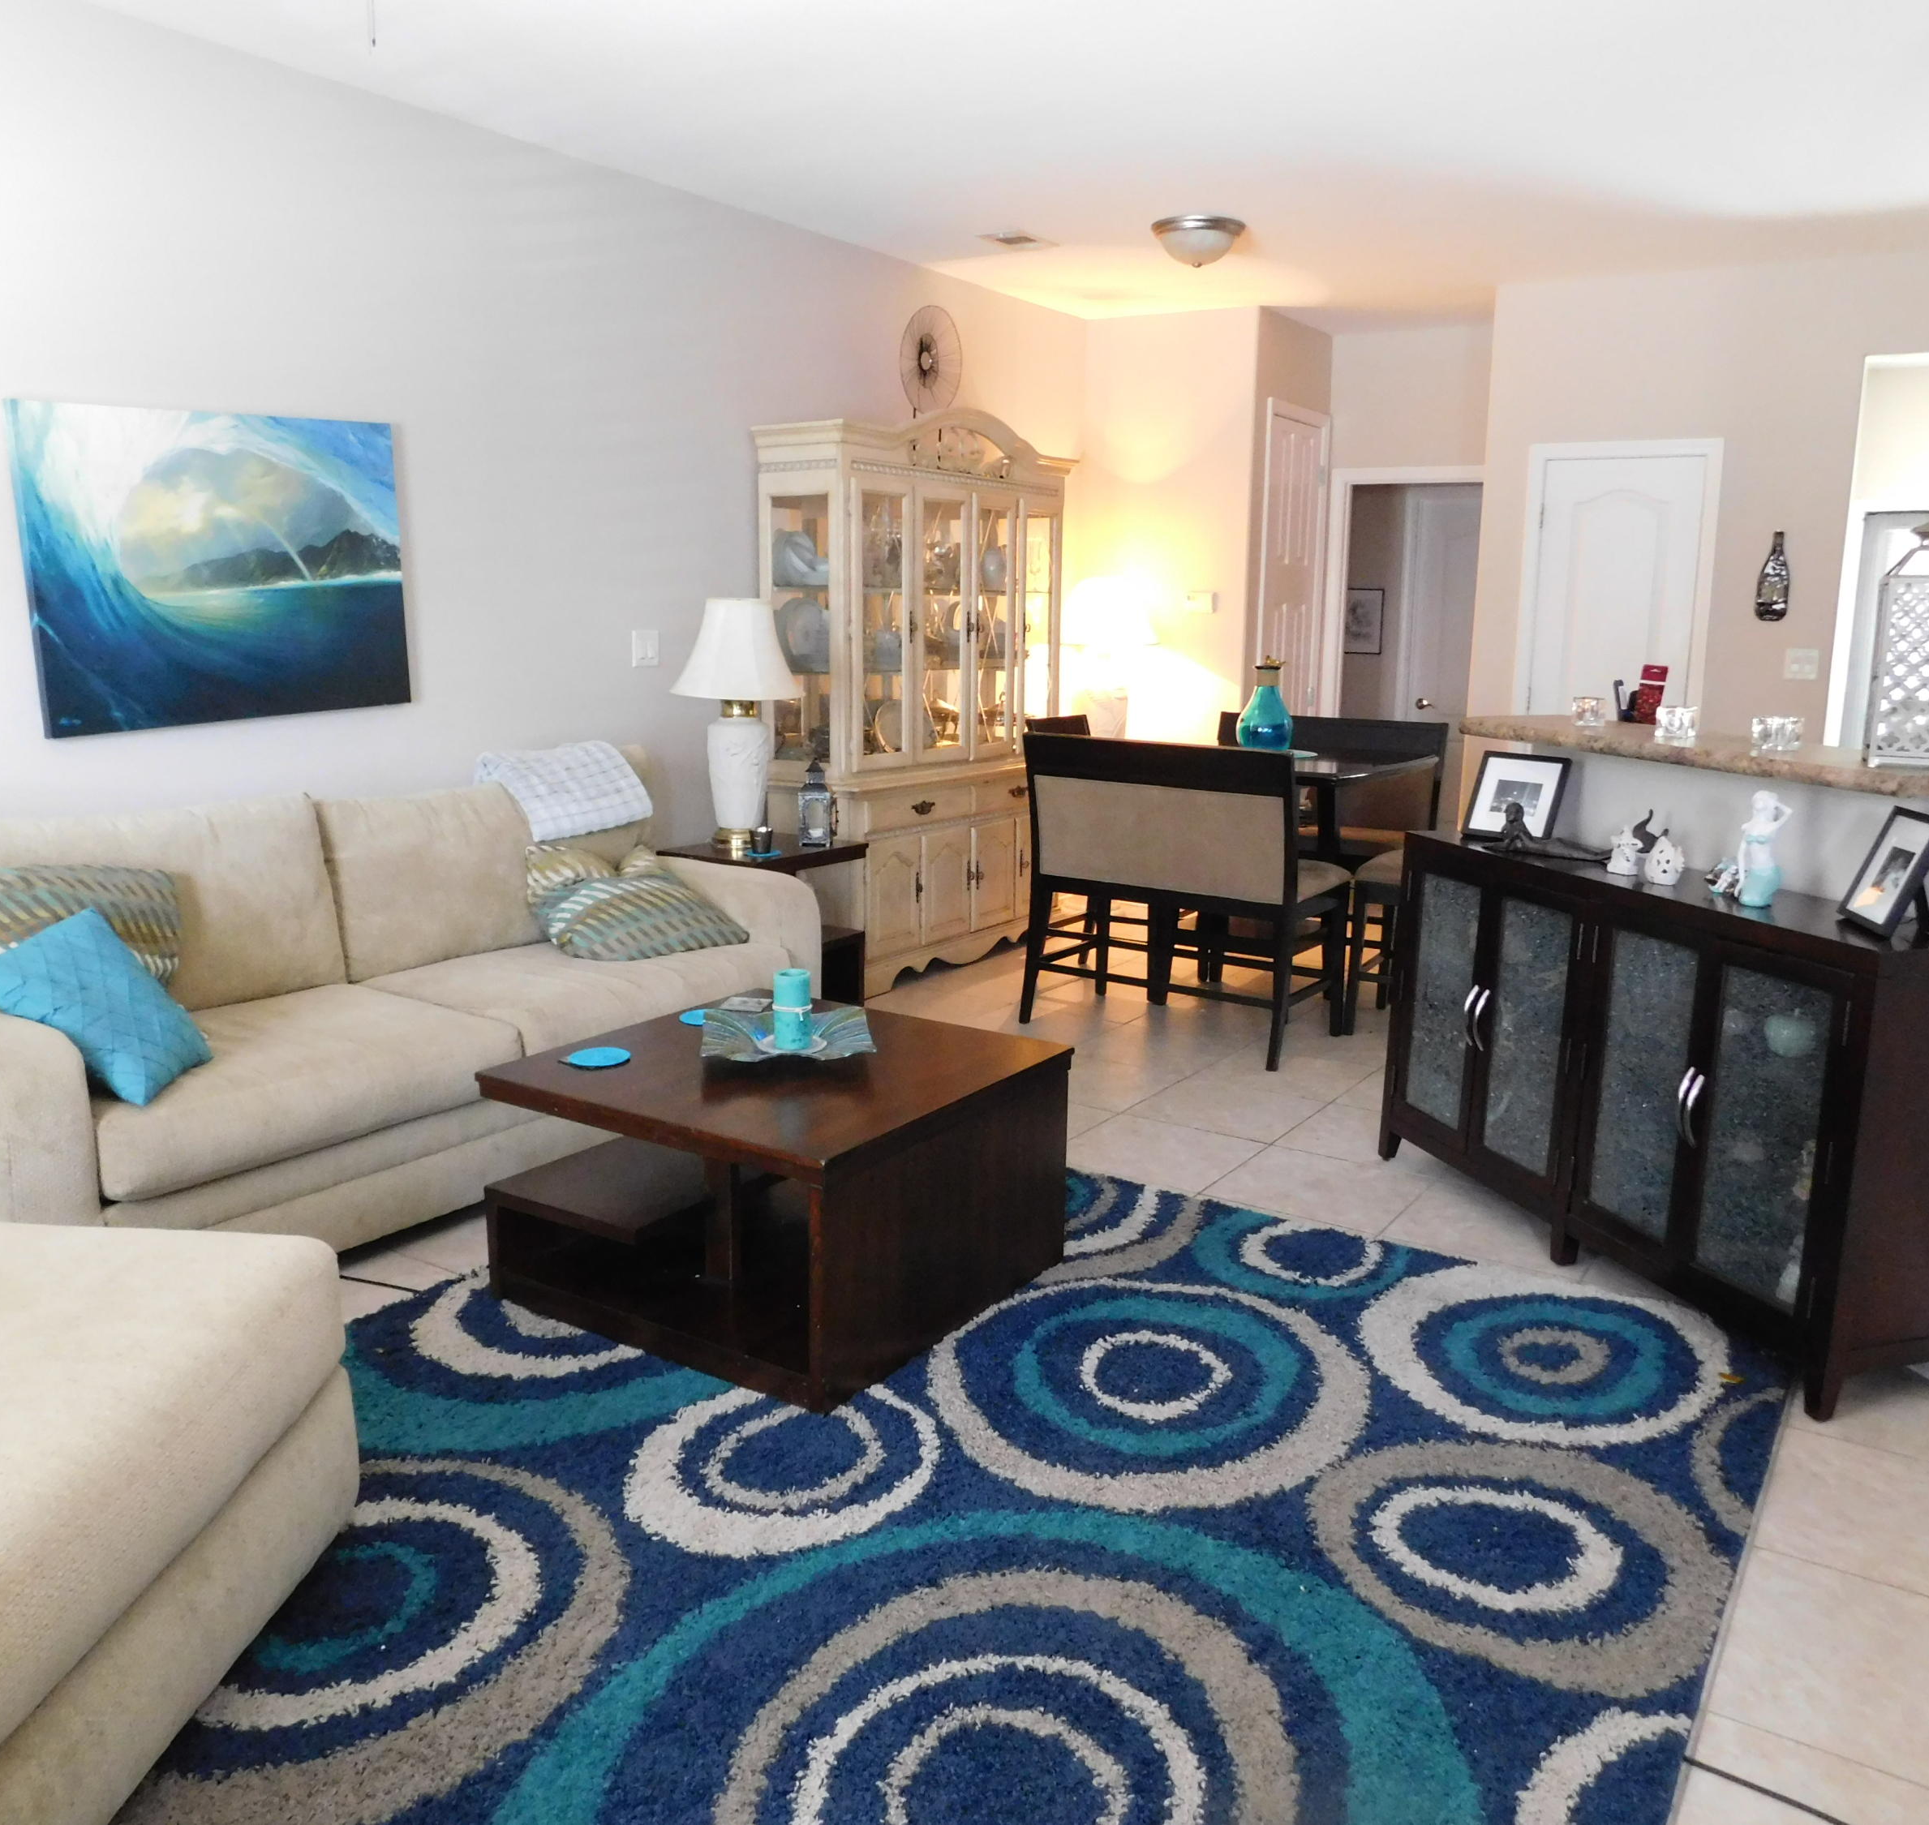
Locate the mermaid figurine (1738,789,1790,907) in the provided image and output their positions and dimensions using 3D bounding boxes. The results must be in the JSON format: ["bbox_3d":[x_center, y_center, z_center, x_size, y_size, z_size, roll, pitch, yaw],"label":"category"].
[{"bbox_3d":[1.610,-0.135,3.246,0.095,0.222,0.110,-9,15,-42],"label":"mermaid figurine"}]

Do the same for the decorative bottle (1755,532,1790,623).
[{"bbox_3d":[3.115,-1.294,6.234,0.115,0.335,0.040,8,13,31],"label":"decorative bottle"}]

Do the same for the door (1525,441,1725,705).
[{"bbox_3d":[2.612,-0.837,6.646,0.700,2.080,0.060,8,13,31],"label":"door"}]

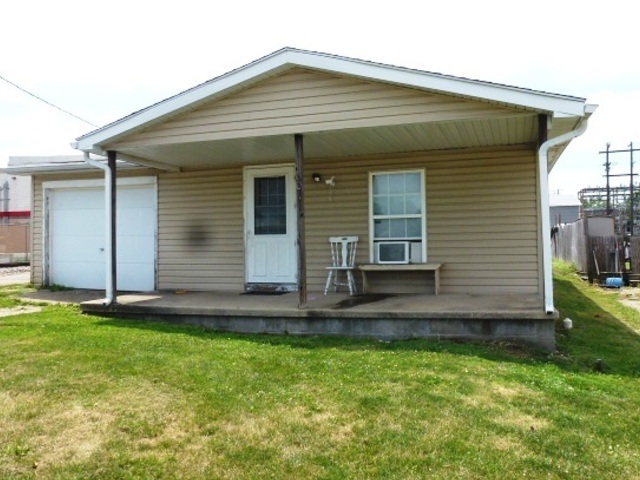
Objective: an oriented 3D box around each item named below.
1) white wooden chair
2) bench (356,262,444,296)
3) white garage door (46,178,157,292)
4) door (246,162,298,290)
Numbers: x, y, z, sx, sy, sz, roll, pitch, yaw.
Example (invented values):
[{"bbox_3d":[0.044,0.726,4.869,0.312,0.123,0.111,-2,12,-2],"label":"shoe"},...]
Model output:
[{"bbox_3d":[0.357,0.418,7.122,0.490,0.940,0.490,-1,-2,16],"label":"white wooden chair"},{"bbox_3d":[1.262,0.628,6.942,1.260,0.470,0.300,-1,-2,16],"label":"bench"},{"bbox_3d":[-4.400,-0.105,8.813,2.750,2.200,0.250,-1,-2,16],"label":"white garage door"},{"bbox_3d":[-0.871,-0.262,7.777,1.010,2.160,0.130,-1,-2,16],"label":"door"}]

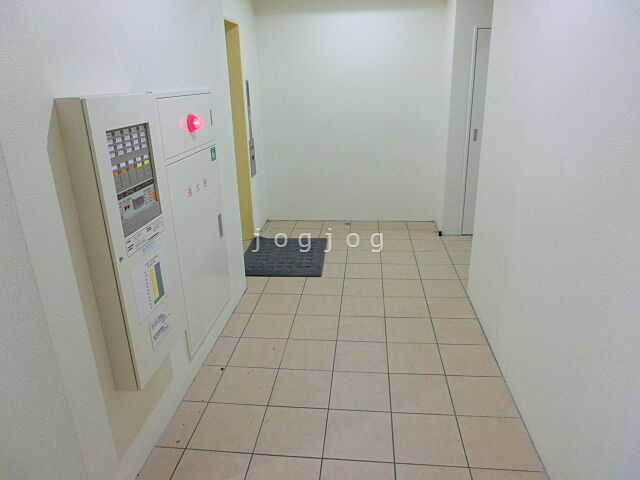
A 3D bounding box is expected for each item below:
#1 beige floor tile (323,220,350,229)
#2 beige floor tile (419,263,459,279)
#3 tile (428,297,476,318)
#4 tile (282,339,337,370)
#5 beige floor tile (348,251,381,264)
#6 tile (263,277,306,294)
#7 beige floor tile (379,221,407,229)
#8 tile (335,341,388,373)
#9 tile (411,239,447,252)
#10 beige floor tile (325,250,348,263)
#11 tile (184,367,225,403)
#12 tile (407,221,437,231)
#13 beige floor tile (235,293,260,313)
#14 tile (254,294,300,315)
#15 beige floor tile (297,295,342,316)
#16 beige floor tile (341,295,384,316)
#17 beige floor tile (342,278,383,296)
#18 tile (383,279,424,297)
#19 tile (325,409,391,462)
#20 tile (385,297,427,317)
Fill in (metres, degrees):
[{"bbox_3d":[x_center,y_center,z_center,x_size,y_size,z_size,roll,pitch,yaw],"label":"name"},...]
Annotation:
[{"bbox_3d":[0.185,-0.158,4.830,0.298,0.010,0.298,1,20,6],"label":"beige floor tile"},{"bbox_3d":[0.965,0.270,3.642,0.299,0.010,0.299,0,20,6],"label":"beige floor tile"},{"bbox_3d":[0.909,0.478,3.101,0.300,0.012,0.300,0,20,6],"label":"tile"},{"bbox_3d":[-0.061,0.676,2.622,0.300,0.010,0.300,1,20,6],"label":"tile"},{"bbox_3d":[0.391,0.155,3.959,0.298,0.010,0.298,1,20,6],"label":"beige floor tile"},{"bbox_3d":[-0.271,0.361,3.506,0.300,0.010,0.300,1,20,6],"label":"tile"},{"bbox_3d":[0.784,-0.148,4.764,0.298,0.010,0.290,0,20,6],"label":"beige floor tile"},{"bbox_3d":[0.240,0.679,2.579,0.299,0.010,0.299,0,20,6],"label":"tile"},{"bbox_3d":[1.028,0.063,4.206,0.299,0.010,0.299,0,20,6],"label":"tile"},{"bbox_3d":[0.093,0.152,3.990,0.298,0.010,0.298,1,20,6],"label":"beige floor tile"},{"bbox_3d":[-0.612,0.776,2.385,0.138,0.010,0.299,0,20,6],"label":"tile"},{"bbox_3d":[1.080,-0.150,4.732,0.296,0.010,0.296,0,20,6],"label":"tile"},{"bbox_3d":[-0.514,0.458,3.207,0.132,0.010,0.297,0,20,6],"label":"beige floor tile"},{"bbox_3d":[-0.298,0.467,3.208,0.299,0.010,0.299,0,20,6],"label":"tile"},{"bbox_3d":[0.000,0.461,3.148,0.296,0.010,0.296,0,20,6],"label":"beige floor tile"},{"bbox_3d":[0.299,0.466,3.122,0.298,0.010,0.298,0,20,6],"label":"beige floor tile"},{"bbox_3d":[0.333,0.369,3.450,0.300,0.012,0.300,0,20,6],"label":"beige floor tile"},{"bbox_3d":[0.628,0.365,3.369,0.298,0.010,0.298,0,20,6],"label":"tile"},{"bbox_3d":[0.178,0.890,2.025,0.300,0.012,0.300,0,20,6],"label":"tile"},{"bbox_3d":[0.606,0.476,3.133,0.300,0.012,0.300,0,20,6],"label":"tile"}]

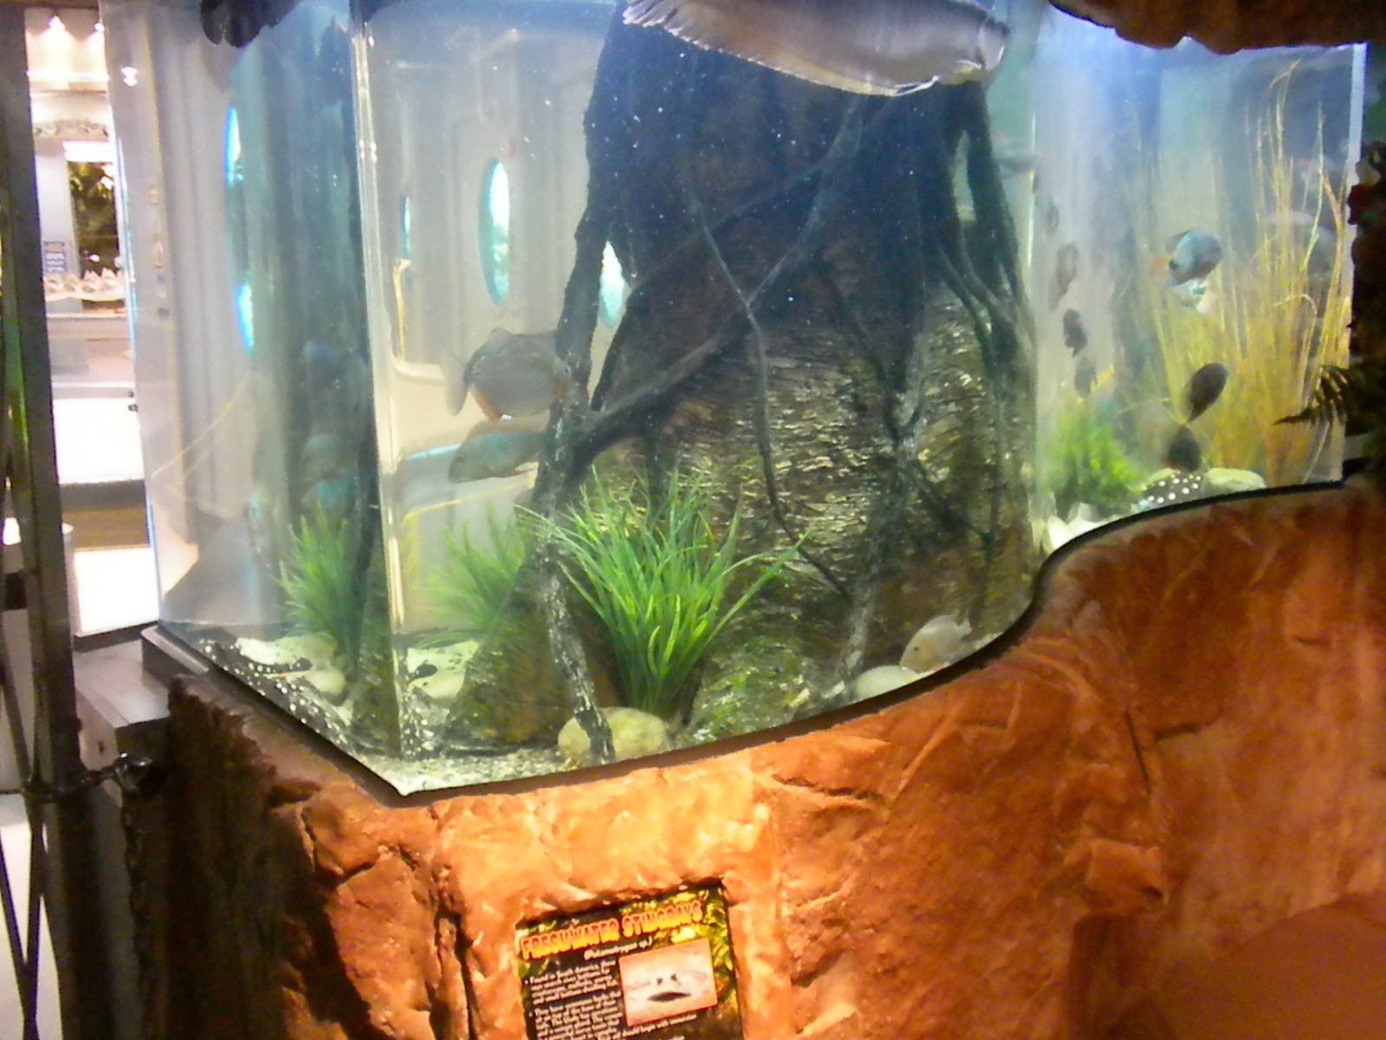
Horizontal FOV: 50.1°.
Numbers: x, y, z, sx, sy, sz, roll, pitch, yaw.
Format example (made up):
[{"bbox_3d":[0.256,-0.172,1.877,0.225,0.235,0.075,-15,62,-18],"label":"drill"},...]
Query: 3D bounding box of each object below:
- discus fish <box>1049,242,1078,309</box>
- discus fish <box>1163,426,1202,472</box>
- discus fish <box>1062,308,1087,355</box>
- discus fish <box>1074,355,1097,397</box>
[{"bbox_3d":[0.889,-0.585,3.550,0.040,0.120,0.150,5,51,30],"label":"discus fish"},{"bbox_3d":[1.222,-0.177,3.700,0.135,0.115,0.040,-19,19,-38],"label":"discus fish"},{"bbox_3d":[0.927,-0.457,3.600,0.038,0.110,0.130,5,19,30],"label":"discus fish"},{"bbox_3d":[0.967,-0.353,3.650,0.036,0.105,0.125,5,16,30],"label":"discus fish"}]

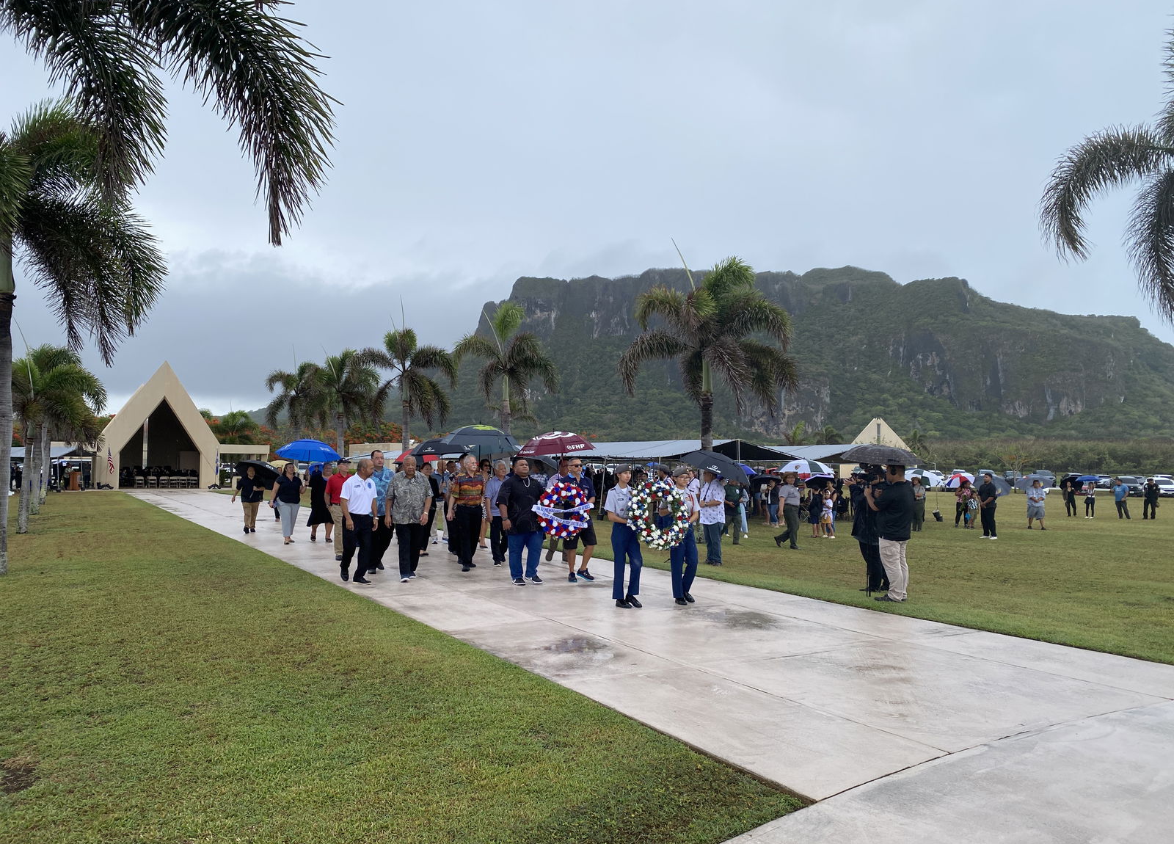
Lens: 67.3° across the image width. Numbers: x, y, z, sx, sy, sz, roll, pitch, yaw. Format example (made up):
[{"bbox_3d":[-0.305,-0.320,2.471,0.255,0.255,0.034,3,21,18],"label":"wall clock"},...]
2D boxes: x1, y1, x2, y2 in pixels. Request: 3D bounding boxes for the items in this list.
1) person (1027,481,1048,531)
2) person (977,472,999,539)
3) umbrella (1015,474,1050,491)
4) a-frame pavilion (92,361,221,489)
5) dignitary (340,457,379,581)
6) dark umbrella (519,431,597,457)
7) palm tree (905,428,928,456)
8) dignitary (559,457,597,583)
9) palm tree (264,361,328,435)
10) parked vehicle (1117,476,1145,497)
[{"bbox_3d":[15.168,2.796,29.700,0.700,1.670,0.420,-1,-4,27],"label":"person"},{"bbox_3d":[10.558,2.220,23.200,0.420,1.760,0.550,2,-3,-32],"label":"person"},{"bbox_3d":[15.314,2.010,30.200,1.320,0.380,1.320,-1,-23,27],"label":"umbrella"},{"bbox_3d":[-30.750,0.370,62.600,7.400,8.600,8.000,2,-4,-31],"label":"a-frame pavilion"},{"bbox_3d":[-3.140,1.365,12.150,0.550,1.730,0.450,2,-3,-29],"label":"dignitary"},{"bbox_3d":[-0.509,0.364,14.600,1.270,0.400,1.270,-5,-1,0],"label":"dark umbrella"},{"bbox_3d":[37.019,4.068,99.000,2.800,6.800,2.800,-1,-3,20],"label":"palm tree"},{"bbox_3d":[-0.121,1.363,12.250,0.540,1.730,0.450,2,-3,-30],"label":"dignitary"},{"bbox_3d":[-16.322,0.283,49.500,3.500,7.300,3.500,2,-3,-31],"label":"palm tree"},{"bbox_3d":[45.567,5.426,74.000,1.950,1.750,4.750,-1,-3,22],"label":"parked vehicle"}]

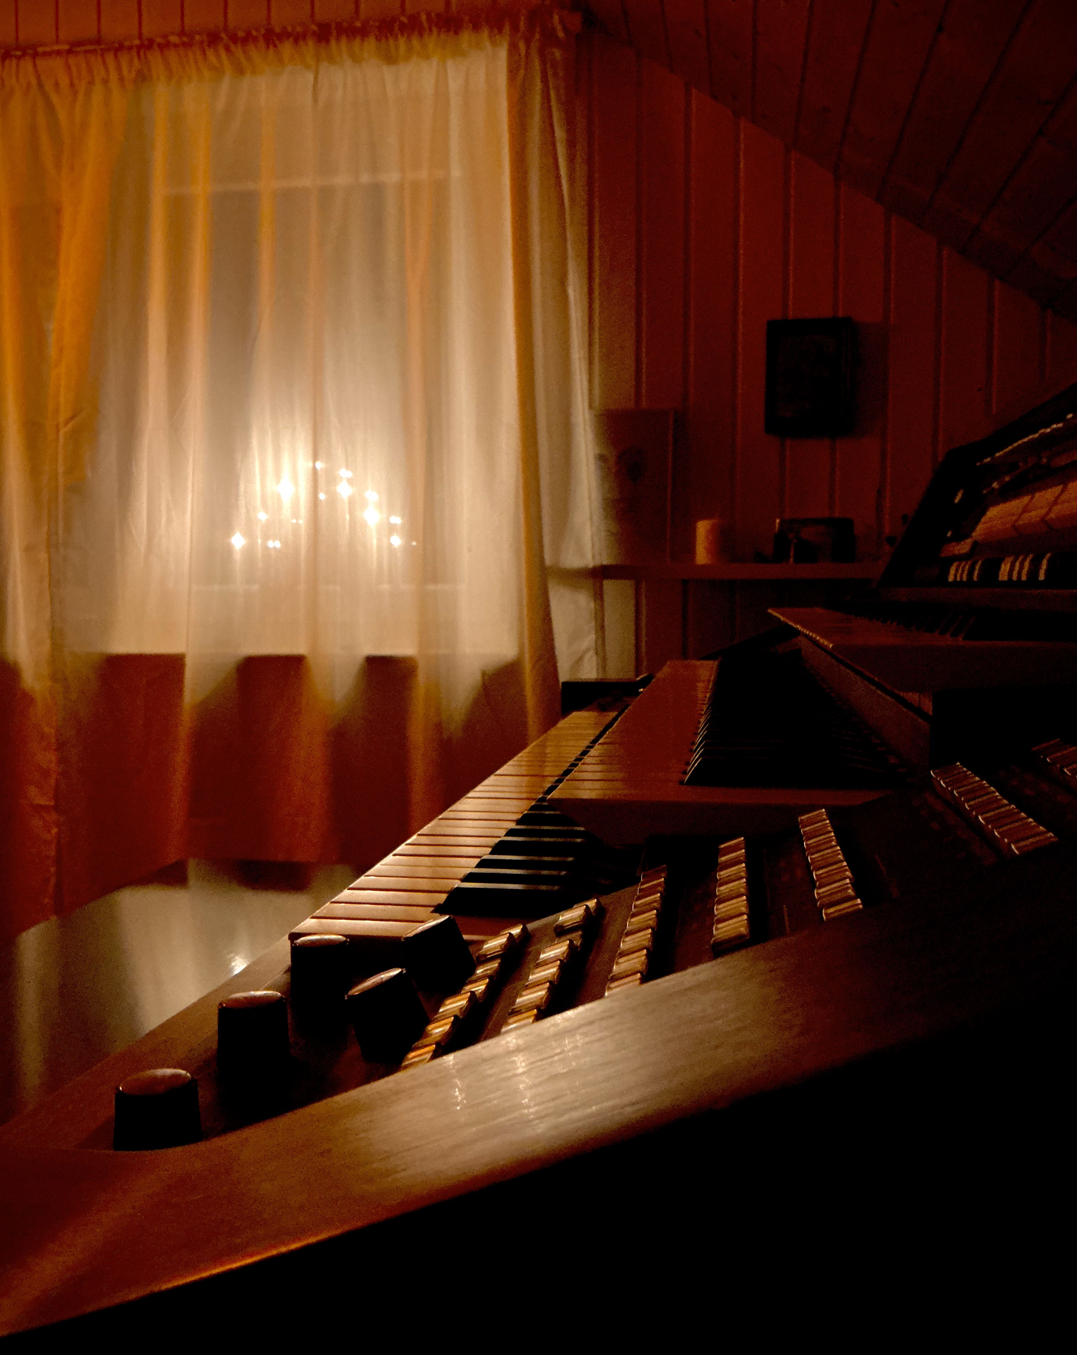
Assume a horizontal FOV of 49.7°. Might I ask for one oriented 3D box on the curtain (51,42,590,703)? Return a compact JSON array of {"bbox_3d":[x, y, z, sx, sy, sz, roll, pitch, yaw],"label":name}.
[{"bbox_3d":[-0.446,-0.494,2.361,1.110,1.598,0.150,1,4,9],"label":"curtain"}]

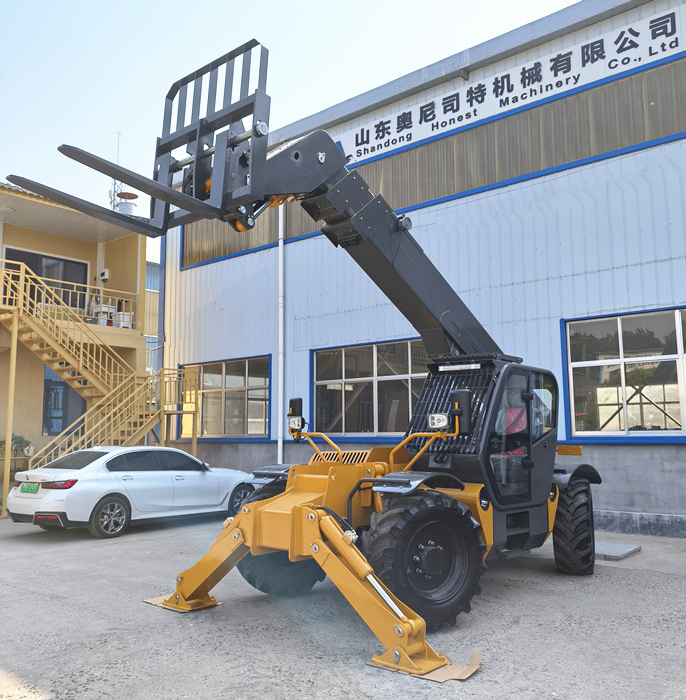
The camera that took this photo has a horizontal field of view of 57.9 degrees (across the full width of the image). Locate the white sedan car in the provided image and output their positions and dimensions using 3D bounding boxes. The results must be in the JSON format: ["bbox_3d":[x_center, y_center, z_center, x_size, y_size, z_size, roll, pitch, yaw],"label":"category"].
[{"bbox_3d":[-3.737,2.622,12.041,1.850,1.470,4.850,-6,-9,38],"label":"white sedan car"}]

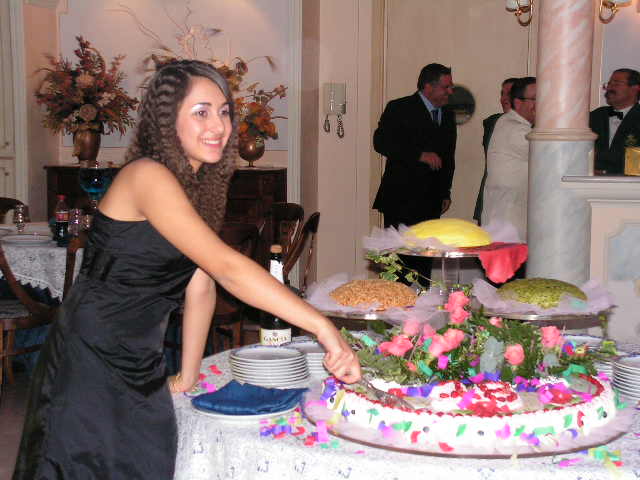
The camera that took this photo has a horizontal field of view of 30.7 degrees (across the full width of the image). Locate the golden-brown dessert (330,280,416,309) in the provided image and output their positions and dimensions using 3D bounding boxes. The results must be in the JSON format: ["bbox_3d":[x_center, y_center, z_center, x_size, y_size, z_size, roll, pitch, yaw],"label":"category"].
[{"bbox_3d":[0.136,0.138,2.950,0.222,0.075,0.222,0,5,0],"label":"golden-brown dessert"}]

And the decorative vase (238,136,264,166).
[{"bbox_3d":[-0.465,-0.607,7.900,0.176,0.215,0.176,0,5,0],"label":"decorative vase"}]

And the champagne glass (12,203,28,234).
[{"bbox_3d":[-1.677,-0.120,6.523,0.080,0.168,0.080,1,6,0],"label":"champagne glass"}]

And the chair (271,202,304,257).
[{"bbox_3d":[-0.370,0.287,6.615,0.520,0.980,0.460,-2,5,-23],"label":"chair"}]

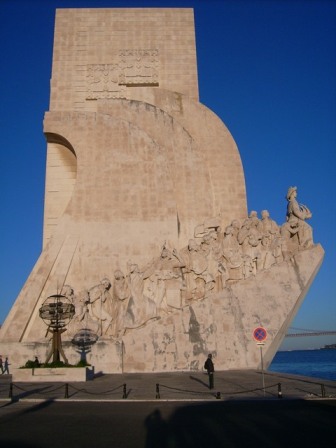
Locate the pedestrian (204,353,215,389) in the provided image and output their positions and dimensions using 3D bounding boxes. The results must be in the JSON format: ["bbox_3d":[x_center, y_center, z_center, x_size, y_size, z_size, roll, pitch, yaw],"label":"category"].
[{"bbox_3d":[2.195,7.748,23.793,0.550,1.758,0.500,0,-16,-5],"label":"pedestrian"}]

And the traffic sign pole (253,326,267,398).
[{"bbox_3d":[3.912,5.829,19.264,0.600,2.865,0.100,-3,-16,4],"label":"traffic sign pole"}]

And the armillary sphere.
[{"bbox_3d":[-8.674,8.190,35.400,2.900,5.338,2.900,-1,-16,0],"label":"armillary sphere"}]

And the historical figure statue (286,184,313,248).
[{"bbox_3d":[17.230,-0.889,59.355,3.400,8.324,3.200,-1,-16,0],"label":"historical figure statue"}]

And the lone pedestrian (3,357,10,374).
[{"bbox_3d":[-16.410,14.442,46.085,0.800,1.655,0.500,-1,-16,0],"label":"lone pedestrian"}]

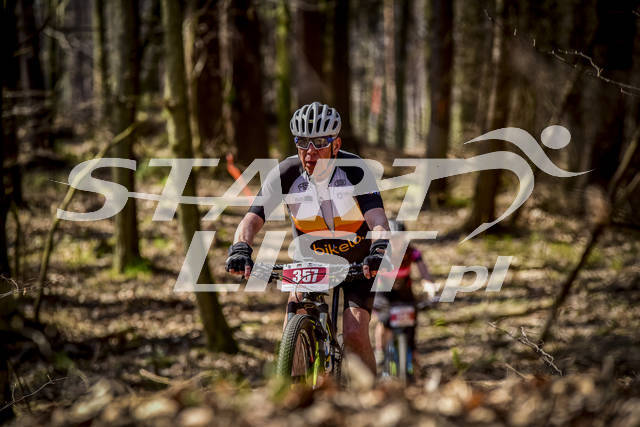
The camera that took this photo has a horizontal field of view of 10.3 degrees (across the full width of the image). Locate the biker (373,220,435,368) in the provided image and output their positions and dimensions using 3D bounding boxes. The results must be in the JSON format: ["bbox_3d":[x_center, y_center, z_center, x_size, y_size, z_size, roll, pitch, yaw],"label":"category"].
[{"bbox_3d":[0.692,0.798,30.200,0.630,1.450,0.850,0,0,-4],"label":"biker"}]

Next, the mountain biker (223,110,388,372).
[{"bbox_3d":[-0.020,0.235,15.500,0.710,1.450,0.870,0,0,9],"label":"mountain biker"}]

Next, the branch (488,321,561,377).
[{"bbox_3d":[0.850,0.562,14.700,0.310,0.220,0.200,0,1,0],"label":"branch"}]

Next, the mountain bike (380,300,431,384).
[{"bbox_3d":[0.660,1.200,28.800,0.700,1.030,1.780,0,-1,-5],"label":"mountain bike"}]

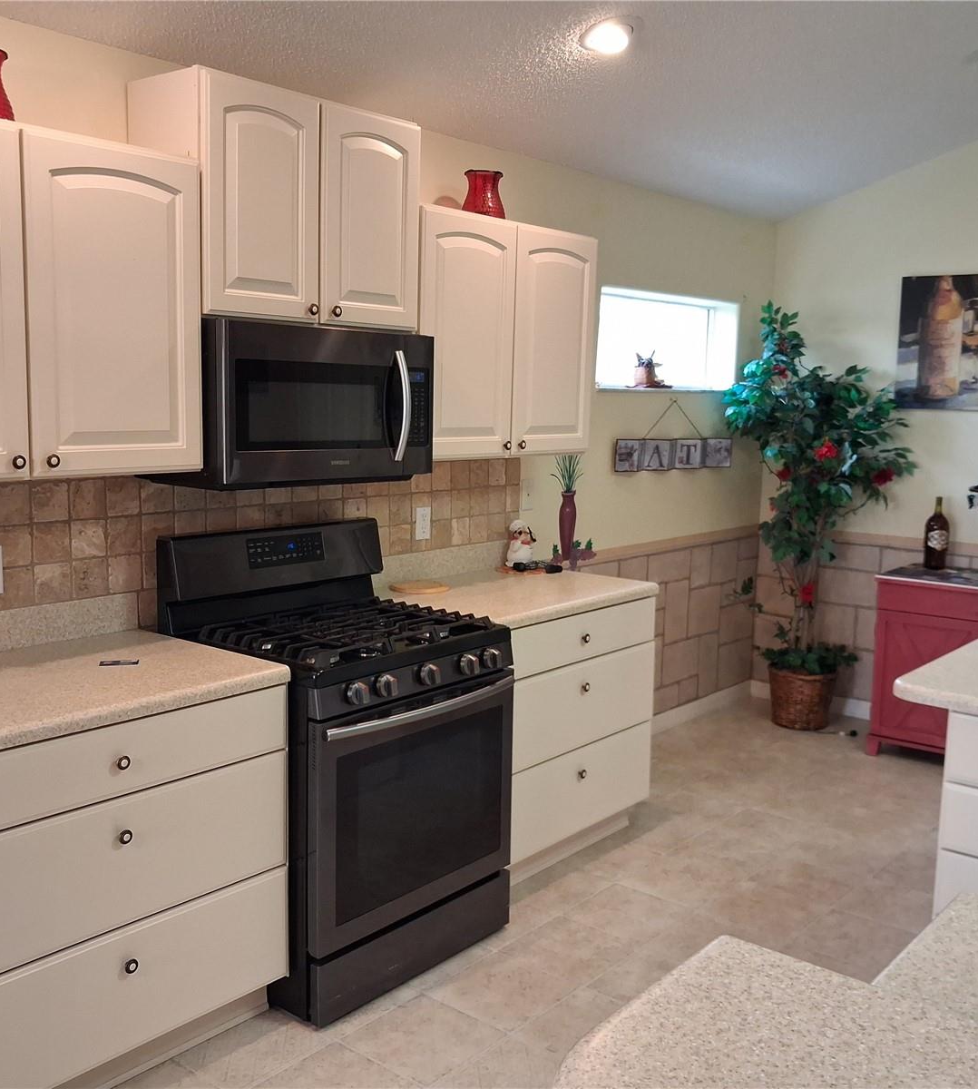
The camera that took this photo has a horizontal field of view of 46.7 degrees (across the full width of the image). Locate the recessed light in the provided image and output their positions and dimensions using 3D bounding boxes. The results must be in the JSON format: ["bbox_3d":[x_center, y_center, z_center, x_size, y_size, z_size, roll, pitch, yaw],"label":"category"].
[{"bbox_3d":[0.353,-1.516,3.387,0.175,0.040,0.175,-11,-3,-1],"label":"recessed light"}]

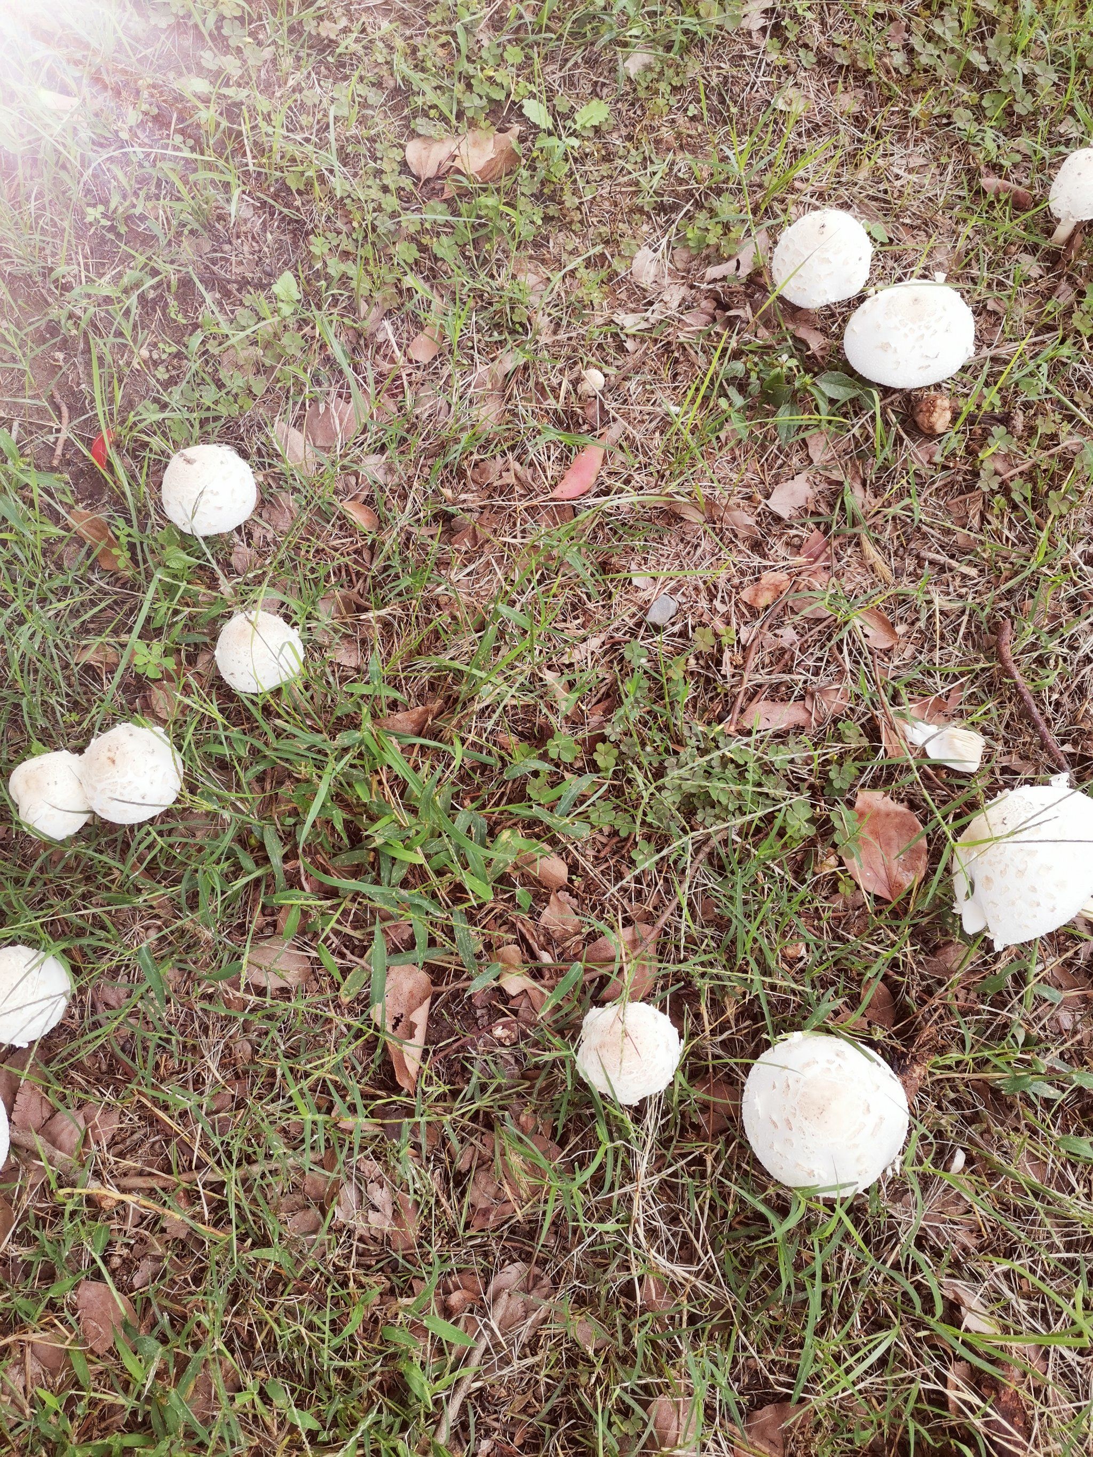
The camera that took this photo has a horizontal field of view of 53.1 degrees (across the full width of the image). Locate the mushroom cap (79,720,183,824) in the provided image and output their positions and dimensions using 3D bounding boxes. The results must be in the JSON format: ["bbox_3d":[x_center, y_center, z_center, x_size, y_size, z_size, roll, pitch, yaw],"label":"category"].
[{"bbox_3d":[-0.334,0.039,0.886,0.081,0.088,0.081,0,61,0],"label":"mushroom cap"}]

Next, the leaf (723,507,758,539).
[{"bbox_3d":[0.173,-0.185,0.977,0.017,0.010,0.043,-35,66,-14],"label":"leaf"}]

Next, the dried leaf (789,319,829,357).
[{"bbox_3d":[0.248,-0.361,1.012,0.026,0.011,0.045,-23,64,-12],"label":"dried leaf"}]

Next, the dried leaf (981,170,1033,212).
[{"bbox_3d":[0.515,-0.601,1.222,0.064,0.016,0.037,38,71,16],"label":"dried leaf"}]

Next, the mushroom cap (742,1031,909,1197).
[{"bbox_3d":[0.192,0.266,0.751,0.111,0.058,0.111,-2,65,4],"label":"mushroom cap"}]

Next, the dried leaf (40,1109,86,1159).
[{"bbox_3d":[-0.353,0.295,0.798,0.034,0.010,0.037,0,61,0],"label":"dried leaf"}]

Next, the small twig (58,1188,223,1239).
[{"bbox_3d":[-0.284,0.338,0.769,0.126,0.014,0.016,11,62,6],"label":"small twig"}]

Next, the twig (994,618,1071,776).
[{"bbox_3d":[0.419,-0.029,0.955,0.022,0.016,0.154,-9,65,-4],"label":"twig"}]

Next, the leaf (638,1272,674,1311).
[{"bbox_3d":[0.074,0.389,0.755,0.018,0.008,0.026,-20,66,-5],"label":"leaf"}]

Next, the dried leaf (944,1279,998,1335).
[{"bbox_3d":[0.247,0.339,0.639,0.039,0.012,0.013,38,68,18],"label":"dried leaf"}]

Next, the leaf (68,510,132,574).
[{"bbox_3d":[-0.409,-0.173,1.004,0.024,0.016,0.095,-32,65,-13],"label":"leaf"}]

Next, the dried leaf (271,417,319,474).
[{"bbox_3d":[-0.252,-0.280,1.083,0.021,0.012,0.083,-31,67,-10],"label":"dried leaf"}]

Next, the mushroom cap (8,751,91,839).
[{"bbox_3d":[-0.398,0.055,0.881,0.070,0.078,0.070,0,65,0],"label":"mushroom cap"}]

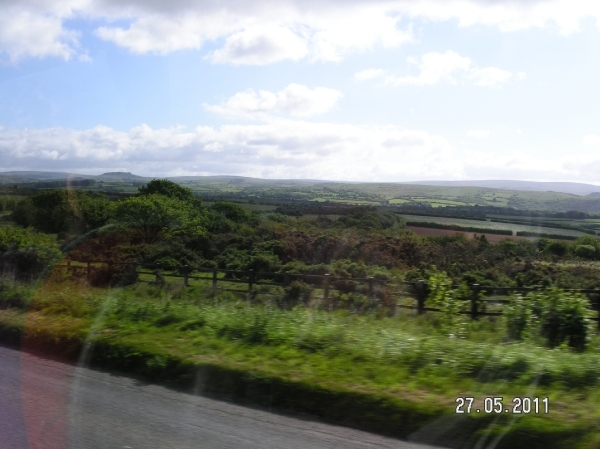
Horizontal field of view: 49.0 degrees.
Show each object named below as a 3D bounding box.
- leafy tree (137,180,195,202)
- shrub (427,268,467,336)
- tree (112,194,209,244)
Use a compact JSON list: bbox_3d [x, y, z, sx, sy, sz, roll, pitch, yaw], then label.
[{"bbox_3d":[-12.389,-1.884,62.000,6.000,5.000,5.500,1,3,0],"label":"leafy tree"},{"bbox_3d":[4.052,2.157,18.200,1.100,1.900,1.000,1,3,0],"label":"shrub"},{"bbox_3d":[-10.599,-0.304,50.000,7.000,4.100,6.000,1,3,0],"label":"tree"}]

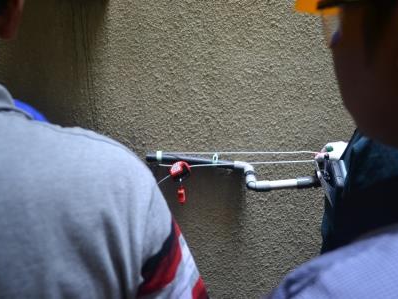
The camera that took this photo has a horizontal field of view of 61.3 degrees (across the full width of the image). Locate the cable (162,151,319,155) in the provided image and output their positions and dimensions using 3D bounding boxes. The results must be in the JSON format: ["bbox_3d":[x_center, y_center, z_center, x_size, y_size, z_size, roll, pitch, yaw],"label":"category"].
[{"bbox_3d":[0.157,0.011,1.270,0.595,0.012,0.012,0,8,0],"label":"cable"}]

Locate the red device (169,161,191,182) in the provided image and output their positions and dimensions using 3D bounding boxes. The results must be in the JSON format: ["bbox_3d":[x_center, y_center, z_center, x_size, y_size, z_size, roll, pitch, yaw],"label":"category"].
[{"bbox_3d":[-0.068,0.081,1.240,0.076,0.076,0.045,3,9,19],"label":"red device"}]

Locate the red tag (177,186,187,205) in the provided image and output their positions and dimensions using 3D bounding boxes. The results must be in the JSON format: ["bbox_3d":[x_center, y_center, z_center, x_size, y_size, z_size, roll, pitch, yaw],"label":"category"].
[{"bbox_3d":[-0.061,0.170,1.240,0.034,0.064,0.020,1,8,9],"label":"red tag"}]

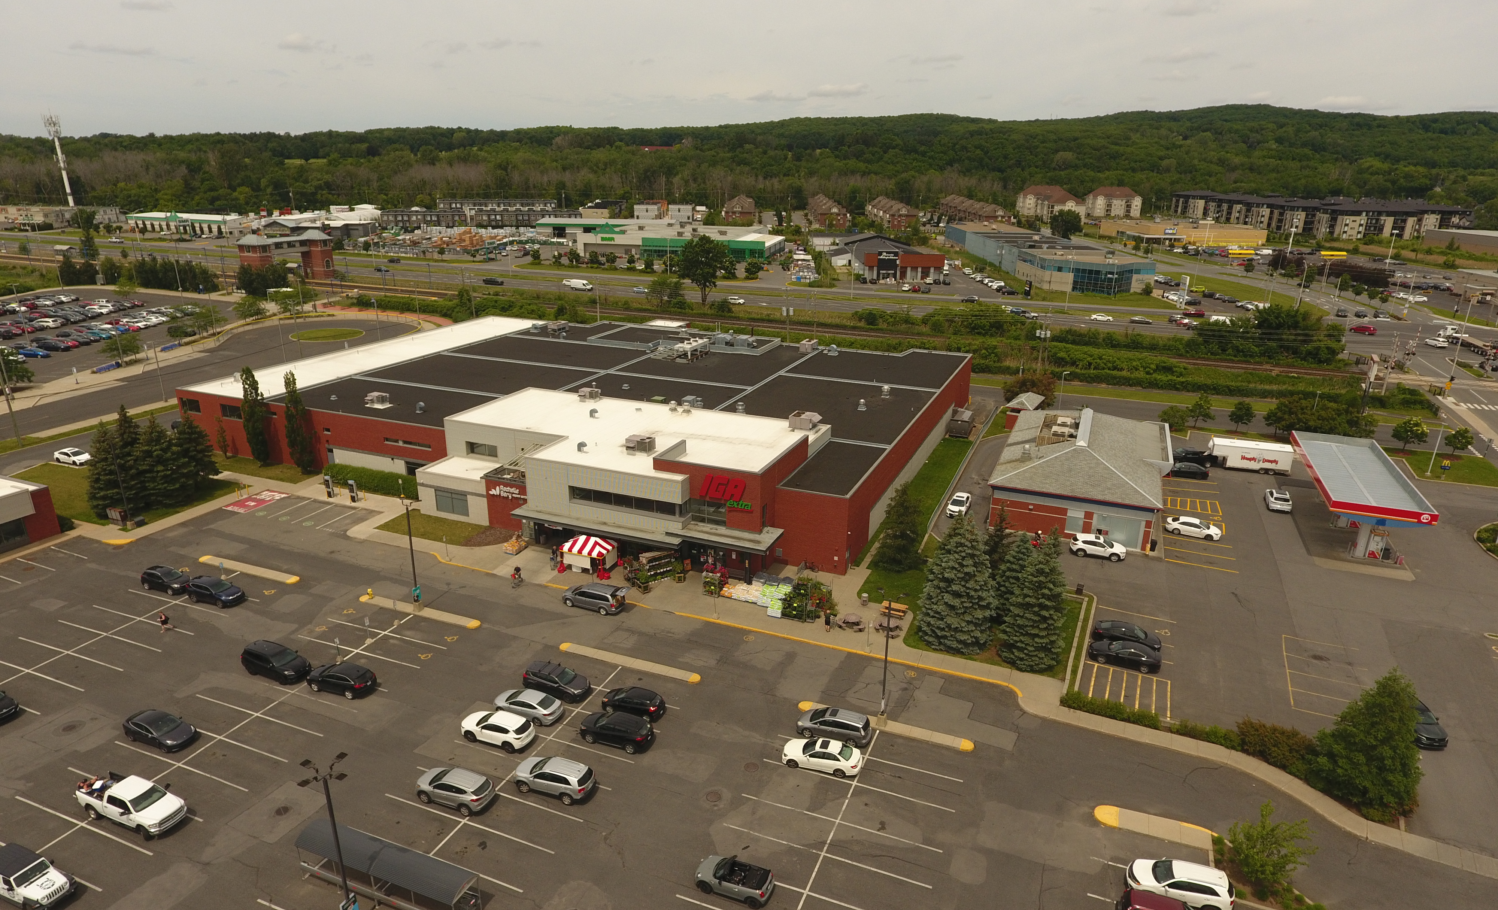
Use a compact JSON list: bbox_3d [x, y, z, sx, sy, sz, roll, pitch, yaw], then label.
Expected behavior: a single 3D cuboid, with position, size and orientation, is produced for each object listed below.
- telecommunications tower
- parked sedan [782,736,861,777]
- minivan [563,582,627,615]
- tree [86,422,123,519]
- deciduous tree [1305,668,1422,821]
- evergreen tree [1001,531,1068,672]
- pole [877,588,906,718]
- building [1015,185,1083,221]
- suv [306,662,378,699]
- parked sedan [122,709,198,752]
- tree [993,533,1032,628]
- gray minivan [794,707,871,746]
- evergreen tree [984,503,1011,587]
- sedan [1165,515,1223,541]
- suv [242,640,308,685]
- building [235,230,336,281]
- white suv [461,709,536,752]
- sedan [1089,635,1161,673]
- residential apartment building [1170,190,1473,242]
[{"bbox_3d":[-355.536,-147.777,449.274,7.500,55.000,7.500,-13,23,-35],"label":"telecommunications tower"},{"bbox_3d":[4.241,17.329,49.995,4.600,1.450,1.770,7,20,17],"label":"parked sedan"},{"bbox_3d":[-11.843,10.796,66.306,5.150,1.750,1.980,9,21,23],"label":"minivan"},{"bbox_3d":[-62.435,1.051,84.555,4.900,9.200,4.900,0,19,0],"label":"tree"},{"bbox_3d":[34.287,15.237,47.404,5.300,7.900,5.300,16,24,38],"label":"deciduous tree"},{"bbox_3d":[20.268,9.754,60.358,4.700,9.800,4.700,7,20,19],"label":"evergreen tree"},{"bbox_3d":[8.318,12.008,51.724,1.850,8.600,0.600,8,20,21],"label":"pole"},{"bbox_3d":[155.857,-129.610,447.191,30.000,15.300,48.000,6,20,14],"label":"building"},{"bbox_3d":[-26.563,14.496,56.401,4.660,1.650,1.870,6,20,18],"label":"suv"},{"bbox_3d":[-35.300,16.420,51.850,4.690,1.440,1.860,8,20,21],"label":"parked sedan"},{"bbox_3d":[20.341,8.966,64.970,3.700,6.800,3.700,7,20,22],"label":"tree"},{"bbox_3d":[5.168,16.358,52.614,4.610,1.630,1.755,8,20,21],"label":"gray minivan"},{"bbox_3d":[19.425,7.445,67.257,3.500,8.250,3.500,7,20,22],"label":"evergreen tree"},{"bbox_3d":[42.380,7.000,82.500,4.780,1.450,1.830,11,21,28],"label":"sedan"},{"bbox_3d":[-32.030,14.060,58.600,4.850,1.740,1.950,8,20,21],"label":"suv"},{"bbox_3d":[-128.267,-55.587,243.324,7.000,14.000,27.000,8,20,22],"label":"building"},{"bbox_3d":[-14.918,16.314,51.762,4.550,1.680,1.840,7,20,21],"label":"white suv"},{"bbox_3d":[26.077,13.707,59.801,4.700,1.460,1.830,9,21,25],"label":"sedan"},{"bbox_3d":[322.114,-140.621,502.616,62.000,16.000,190.000,0,19,0],"label":"residential apartment building"}]

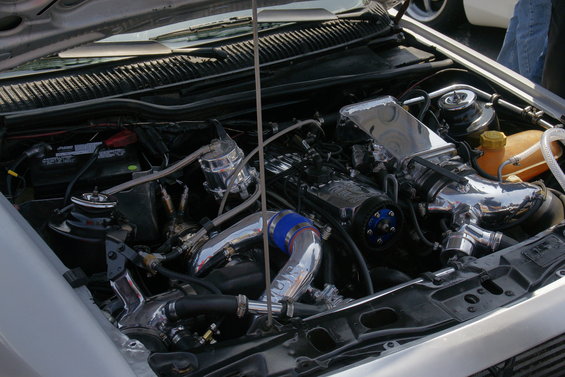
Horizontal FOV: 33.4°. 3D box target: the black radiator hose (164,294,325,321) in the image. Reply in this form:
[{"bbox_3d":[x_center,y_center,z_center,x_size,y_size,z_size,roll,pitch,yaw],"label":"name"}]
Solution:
[{"bbox_3d":[-0.080,0.254,1.974,0.334,0.045,0.050,0,27,6],"label":"black radiator hose"}]

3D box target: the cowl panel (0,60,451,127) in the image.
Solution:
[{"bbox_3d":[-0.076,-0.257,2.361,1.260,0.090,0.150,-12,30,-24],"label":"cowl panel"}]

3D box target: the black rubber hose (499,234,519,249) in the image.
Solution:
[{"bbox_3d":[0.510,0.121,2.115,0.030,0.030,0.065,-26,35,-37],"label":"black rubber hose"}]

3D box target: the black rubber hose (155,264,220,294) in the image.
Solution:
[{"bbox_3d":[-0.211,0.203,2.087,0.150,0.045,0.030,8,29,21],"label":"black rubber hose"}]

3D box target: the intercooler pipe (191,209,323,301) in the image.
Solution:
[{"bbox_3d":[-0.069,0.158,2.116,0.280,0.165,0.200,-10,28,-14],"label":"intercooler pipe"}]

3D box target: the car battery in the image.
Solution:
[{"bbox_3d":[-0.501,0.014,2.461,0.265,0.190,0.178,-9,28,-11],"label":"car battery"}]

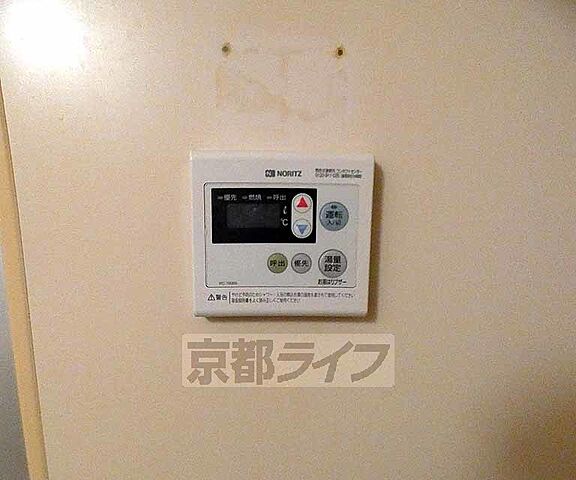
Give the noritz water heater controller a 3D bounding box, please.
[{"bbox_3d":[-0.004,-0.003,0.263,0.130,0.120,0.020,0,7,-2],"label":"noritz water heater controller"}]

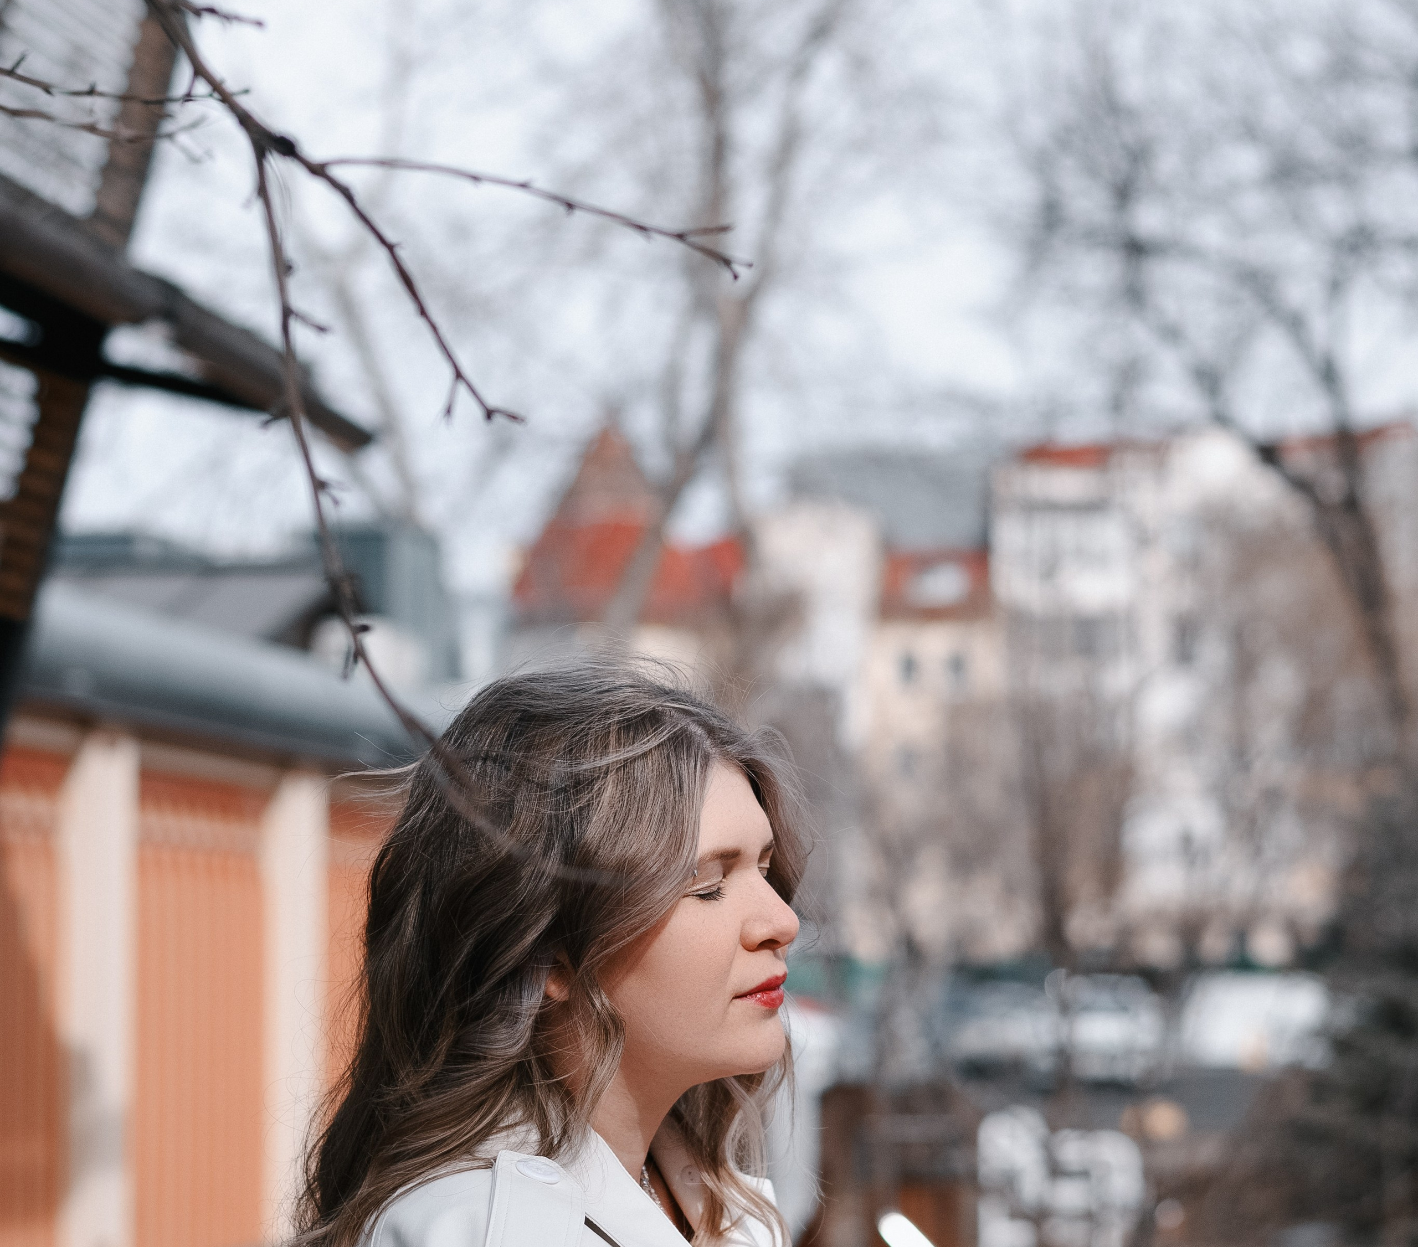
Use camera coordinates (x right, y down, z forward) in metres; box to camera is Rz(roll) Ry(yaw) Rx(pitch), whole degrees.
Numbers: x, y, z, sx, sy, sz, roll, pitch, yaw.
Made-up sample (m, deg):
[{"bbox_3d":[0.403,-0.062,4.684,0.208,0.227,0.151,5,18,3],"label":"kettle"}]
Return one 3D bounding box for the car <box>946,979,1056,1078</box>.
[{"bbox_3d":[4.800,6.120,67.000,1.780,1.490,4.300,-1,-5,13],"label":"car"}]

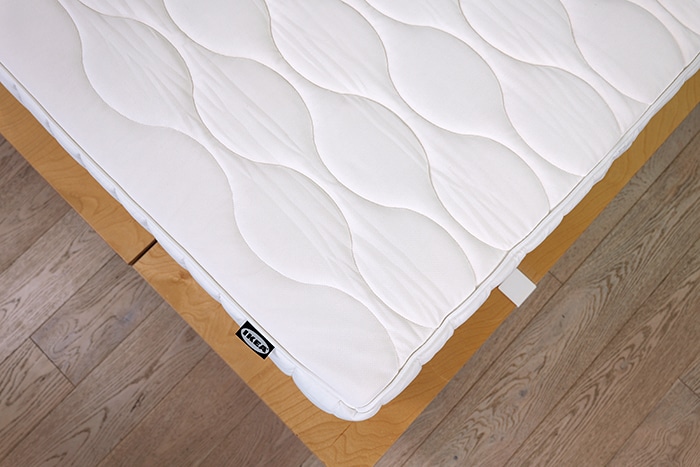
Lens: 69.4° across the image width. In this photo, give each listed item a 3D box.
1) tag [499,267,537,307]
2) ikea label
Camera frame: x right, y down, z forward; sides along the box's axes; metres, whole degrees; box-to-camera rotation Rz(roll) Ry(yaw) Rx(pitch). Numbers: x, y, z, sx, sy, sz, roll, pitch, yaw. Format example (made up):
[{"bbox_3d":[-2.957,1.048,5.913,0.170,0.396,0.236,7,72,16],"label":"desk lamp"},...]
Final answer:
[{"bbox_3d":[0.286,0.092,0.861,0.046,0.002,0.048,44,83,2],"label":"tag"},{"bbox_3d":[-0.155,0.177,0.833,0.064,0.002,0.028,43,95,7],"label":"ikea label"}]

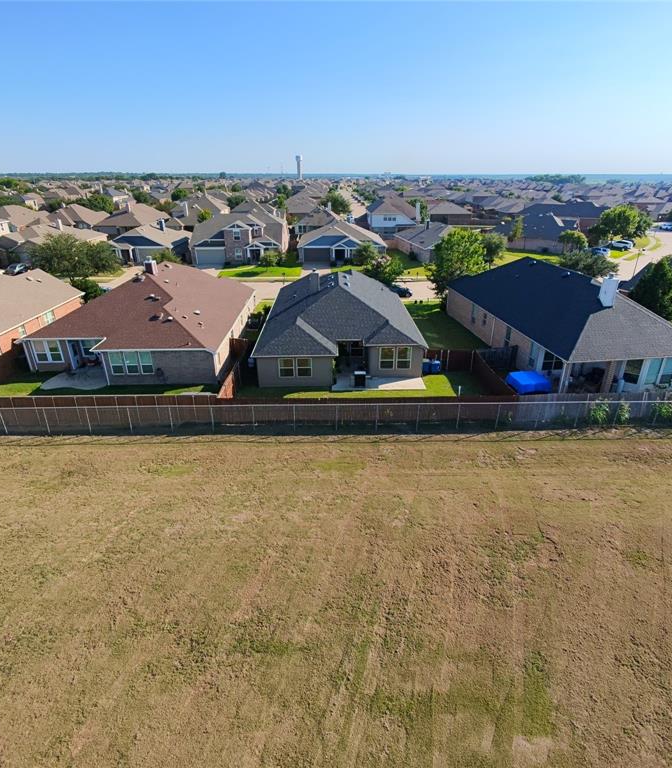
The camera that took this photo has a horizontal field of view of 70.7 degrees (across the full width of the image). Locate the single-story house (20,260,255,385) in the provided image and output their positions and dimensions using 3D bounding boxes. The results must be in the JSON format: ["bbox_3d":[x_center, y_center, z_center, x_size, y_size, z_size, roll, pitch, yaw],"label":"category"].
[{"bbox_3d":[-16.088,-7.025,41.839,15.300,7.000,19.600,0,24,0],"label":"single-story house"}]

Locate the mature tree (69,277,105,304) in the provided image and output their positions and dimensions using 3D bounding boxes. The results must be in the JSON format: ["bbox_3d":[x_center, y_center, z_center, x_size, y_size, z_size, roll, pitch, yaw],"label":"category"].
[{"bbox_3d":[-30.770,-11.610,57.790,3.800,3.400,3.800,0,24,0],"label":"mature tree"}]

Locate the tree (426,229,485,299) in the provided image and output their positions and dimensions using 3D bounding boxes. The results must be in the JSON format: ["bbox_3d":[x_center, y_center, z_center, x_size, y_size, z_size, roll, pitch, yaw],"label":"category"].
[{"bbox_3d":[13.924,-13.909,55.938,7.100,8.300,7.100,0,24,0],"label":"tree"}]

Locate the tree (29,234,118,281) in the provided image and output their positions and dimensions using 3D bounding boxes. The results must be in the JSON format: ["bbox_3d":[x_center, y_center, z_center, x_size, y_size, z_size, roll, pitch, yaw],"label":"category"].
[{"bbox_3d":[-38.550,-18.140,68.030,11.400,7.000,11.000,0,24,0],"label":"tree"}]

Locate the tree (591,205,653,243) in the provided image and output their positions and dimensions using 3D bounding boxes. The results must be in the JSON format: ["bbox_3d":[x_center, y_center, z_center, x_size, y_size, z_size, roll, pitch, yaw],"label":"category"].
[{"bbox_3d":[63.062,-35.672,105.540,12.600,8.200,11.800,0,24,0],"label":"tree"}]

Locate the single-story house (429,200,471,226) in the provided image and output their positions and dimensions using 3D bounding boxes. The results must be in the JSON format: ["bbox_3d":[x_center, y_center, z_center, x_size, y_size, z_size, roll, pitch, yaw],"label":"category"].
[{"bbox_3d":[38.000,-57.007,157.942,14.000,6.400,17.000,0,24,0],"label":"single-story house"}]

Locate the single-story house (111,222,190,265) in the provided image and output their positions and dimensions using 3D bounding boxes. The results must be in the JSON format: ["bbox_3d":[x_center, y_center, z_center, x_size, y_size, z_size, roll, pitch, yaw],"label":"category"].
[{"bbox_3d":[-34.023,-27.359,89.604,12.200,6.200,18.000,0,24,0],"label":"single-story house"}]

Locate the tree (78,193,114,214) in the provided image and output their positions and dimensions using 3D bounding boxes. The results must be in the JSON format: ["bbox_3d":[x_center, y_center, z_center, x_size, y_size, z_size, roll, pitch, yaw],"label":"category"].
[{"bbox_3d":[-68.813,-49.865,136.541,10.000,8.700,9.500,0,24,0],"label":"tree"}]

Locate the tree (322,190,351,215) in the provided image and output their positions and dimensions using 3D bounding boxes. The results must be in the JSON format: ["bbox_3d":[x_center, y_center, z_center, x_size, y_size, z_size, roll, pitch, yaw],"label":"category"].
[{"bbox_3d":[0.370,-67.790,177.790,10.500,8.900,10.500,0,24,0],"label":"tree"}]

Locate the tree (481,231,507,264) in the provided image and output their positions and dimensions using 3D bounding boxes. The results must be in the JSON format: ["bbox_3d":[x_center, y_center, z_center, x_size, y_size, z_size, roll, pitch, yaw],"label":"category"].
[{"bbox_3d":[25.038,-21.668,76.772,4.200,5.700,4.200,0,24,0],"label":"tree"}]

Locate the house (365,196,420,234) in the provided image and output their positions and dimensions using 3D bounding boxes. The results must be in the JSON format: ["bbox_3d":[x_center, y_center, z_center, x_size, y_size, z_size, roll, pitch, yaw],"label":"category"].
[{"bbox_3d":[14.380,-43.308,122.459,11.700,8.900,15.000,0,24,0],"label":"house"}]

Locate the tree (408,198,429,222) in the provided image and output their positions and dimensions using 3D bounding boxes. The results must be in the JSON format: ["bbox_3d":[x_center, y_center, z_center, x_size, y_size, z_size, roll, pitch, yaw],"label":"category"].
[{"bbox_3d":[21.679,-45.519,128.589,5.800,8.000,5.800,0,24,0],"label":"tree"}]

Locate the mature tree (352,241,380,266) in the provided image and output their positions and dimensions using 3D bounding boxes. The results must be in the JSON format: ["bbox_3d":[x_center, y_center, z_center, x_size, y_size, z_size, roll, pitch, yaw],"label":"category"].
[{"bbox_3d":[5.260,-21.960,79.960,4.600,4.500,4.600,0,24,0],"label":"mature tree"}]

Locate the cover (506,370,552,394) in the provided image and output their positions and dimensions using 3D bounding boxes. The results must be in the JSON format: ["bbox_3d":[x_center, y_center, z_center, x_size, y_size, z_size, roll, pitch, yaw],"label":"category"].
[{"bbox_3d":[14.122,0.047,34.482,2.500,1.000,2.200,-3,24,-7],"label":"cover"}]

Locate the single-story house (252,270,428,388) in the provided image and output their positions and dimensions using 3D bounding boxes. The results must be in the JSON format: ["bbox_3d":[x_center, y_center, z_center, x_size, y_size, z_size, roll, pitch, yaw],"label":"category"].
[{"bbox_3d":[0.420,-6.610,42.250,12.800,6.600,20.300,0,24,0],"label":"single-story house"}]

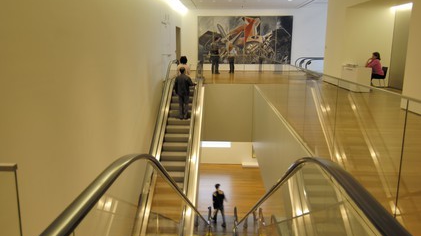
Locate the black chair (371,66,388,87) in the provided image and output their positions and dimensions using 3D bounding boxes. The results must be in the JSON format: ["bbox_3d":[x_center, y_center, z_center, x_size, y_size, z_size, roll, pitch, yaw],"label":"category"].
[{"bbox_3d":[5.969,-1.458,12.357,0.490,0.750,0.460,1,11,4],"label":"black chair"}]

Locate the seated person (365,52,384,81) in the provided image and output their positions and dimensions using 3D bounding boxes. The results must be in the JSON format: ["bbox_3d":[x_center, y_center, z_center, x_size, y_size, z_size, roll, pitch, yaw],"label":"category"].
[{"bbox_3d":[5.762,-1.671,12.270,0.620,1.200,0.450,1,11,4],"label":"seated person"}]

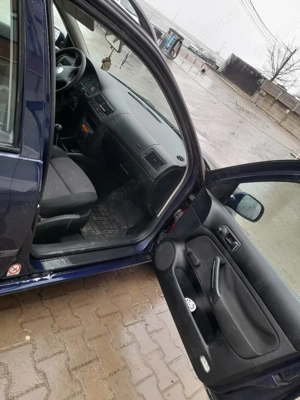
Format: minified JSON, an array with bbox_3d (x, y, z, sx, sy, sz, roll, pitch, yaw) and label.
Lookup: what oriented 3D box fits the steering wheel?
[{"bbox_3d":[-0.578,-0.851,1.928,0.380,0.380,0.110,51,3,29],"label":"steering wheel"}]

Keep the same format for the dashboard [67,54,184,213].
[{"bbox_3d":[-0.268,-0.519,2.021,0.480,0.530,1.420,1,42,-49],"label":"dashboard"}]

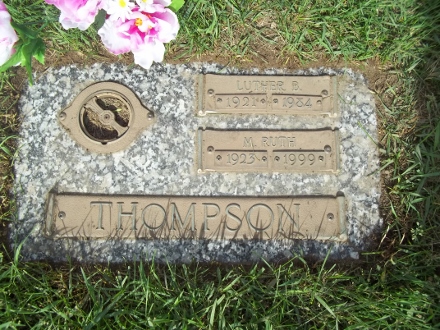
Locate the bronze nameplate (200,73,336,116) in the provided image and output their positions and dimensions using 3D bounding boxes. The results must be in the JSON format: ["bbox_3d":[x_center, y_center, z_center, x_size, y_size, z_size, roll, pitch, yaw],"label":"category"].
[{"bbox_3d":[0.094,-0.136,0.800,0.270,0.013,0.084,0,79,0],"label":"bronze nameplate"}]

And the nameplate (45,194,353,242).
[{"bbox_3d":[-0.044,0.093,0.758,0.556,0.015,0.086,0,79,0],"label":"nameplate"}]

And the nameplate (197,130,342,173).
[{"bbox_3d":[0.093,-0.028,0.779,0.270,0.013,0.084,0,79,0],"label":"nameplate"}]

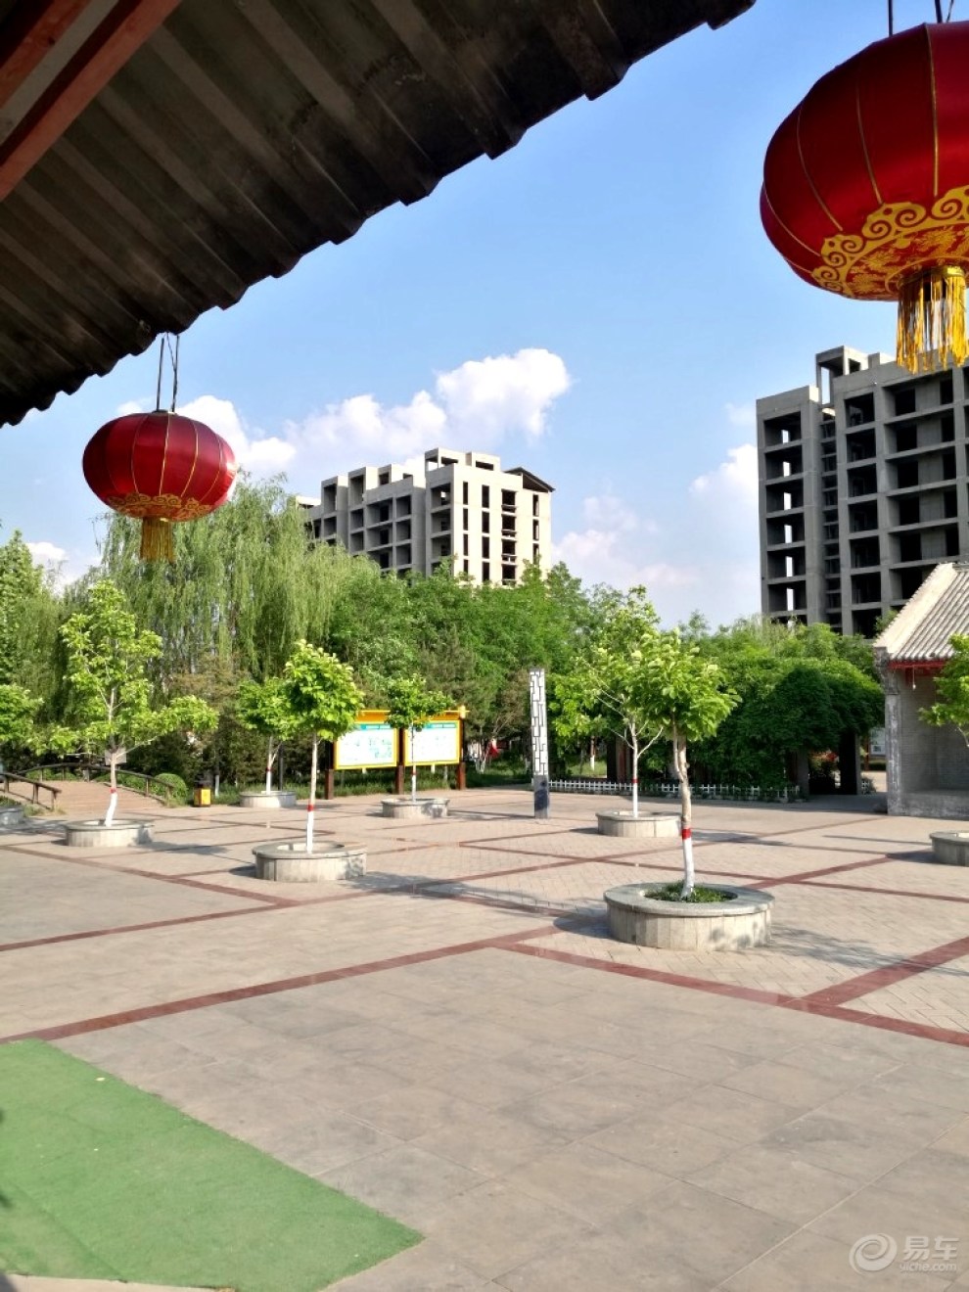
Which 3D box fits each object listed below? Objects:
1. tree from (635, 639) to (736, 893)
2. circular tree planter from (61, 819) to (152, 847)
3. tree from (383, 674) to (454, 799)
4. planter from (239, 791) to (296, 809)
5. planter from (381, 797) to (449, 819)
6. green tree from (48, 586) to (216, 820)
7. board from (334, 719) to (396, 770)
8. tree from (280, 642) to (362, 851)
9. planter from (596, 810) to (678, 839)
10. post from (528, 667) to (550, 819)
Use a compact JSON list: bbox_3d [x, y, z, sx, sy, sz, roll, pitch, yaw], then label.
[{"bbox_3d":[2.046,1.171,10.214,1.030,2.650,1.030,-1,-5,0],"label":"tree"},{"bbox_3d":[-7.454,3.710,20.019,1.700,0.385,1.700,-1,-5,0],"label":"circular tree planter"},{"bbox_3d":[-1.653,2.357,25.530,1.720,3.261,1.720,-1,-5,0],"label":"tree"},{"bbox_3d":[-6.368,4.510,29.667,1.670,0.380,1.670,-1,-5,0],"label":"planter"},{"bbox_3d":[-1.725,4.090,25.383,1.700,0.385,1.700,-1,-5,0],"label":"planter"},{"bbox_3d":[-6.967,1.081,19.990,3.300,4.800,3.100,-1,-5,0],"label":"green tree"},{"bbox_3d":[-3.906,3.264,33.376,2.700,1.600,0.130,4,-7,-45],"label":"board"},{"bbox_3d":[-2.485,1.535,15.313,1.250,3.191,1.250,-1,-5,0],"label":"tree"},{"bbox_3d":[3.072,3.539,20.056,1.670,0.380,1.670,-1,-5,0],"label":"planter"},{"bbox_3d":[1.337,2.317,24.021,0.250,3.550,0.250,-5,-7,42],"label":"post"}]

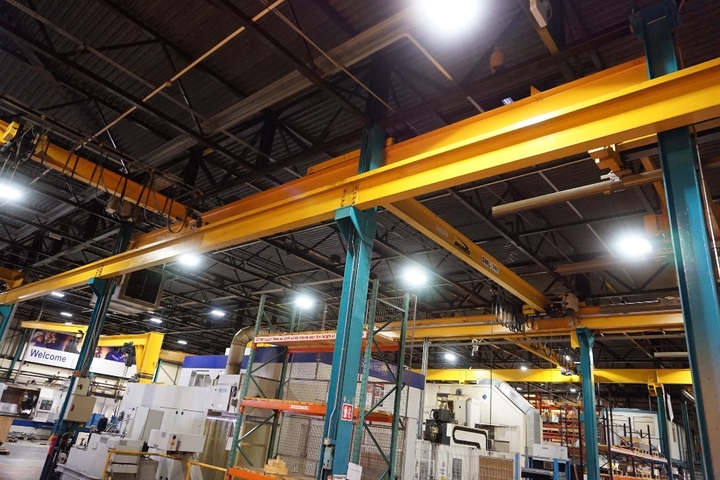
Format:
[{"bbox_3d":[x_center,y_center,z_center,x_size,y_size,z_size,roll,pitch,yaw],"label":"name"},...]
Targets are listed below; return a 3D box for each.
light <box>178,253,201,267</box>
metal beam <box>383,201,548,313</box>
[{"bbox_3d":[-5.513,0.630,15.520,0.320,0.110,0.620,-12,-29,39],"label":"light"},{"bbox_3d":[2.899,0.510,11.077,0.182,0.413,9.112,-12,-29,39],"label":"metal beam"}]

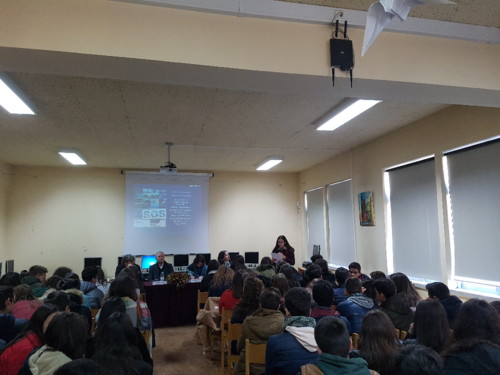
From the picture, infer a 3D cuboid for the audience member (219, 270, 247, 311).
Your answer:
[{"bbox_3d":[-0.149,1.541,4.186,0.470,1.242,0.700,1,-7,-12],"label":"audience member"}]

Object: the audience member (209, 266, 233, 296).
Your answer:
[{"bbox_3d":[-0.334,1.621,4.857,0.470,1.245,0.700,1,-7,-12],"label":"audience member"}]

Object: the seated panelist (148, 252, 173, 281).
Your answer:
[{"bbox_3d":[-1.776,1.928,7.390,0.540,1.304,0.780,1,-7,-12],"label":"seated panelist"}]

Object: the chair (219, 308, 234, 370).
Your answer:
[{"bbox_3d":[-0.177,1.857,4.715,0.410,0.800,0.480,1,-7,-12],"label":"chair"}]

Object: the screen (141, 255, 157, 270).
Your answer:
[{"bbox_3d":[-2.293,1.740,8.597,0.381,0.387,0.150,1,-7,-12],"label":"screen"}]

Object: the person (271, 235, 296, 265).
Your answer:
[{"bbox_3d":[0.693,1.740,7.476,0.500,1.597,0.400,0,-7,-5],"label":"person"}]

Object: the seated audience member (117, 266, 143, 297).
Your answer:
[{"bbox_3d":[-1.935,1.853,6.085,0.480,1.156,0.780,1,-7,-12],"label":"seated audience member"}]

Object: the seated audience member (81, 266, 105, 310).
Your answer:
[{"bbox_3d":[-2.067,1.678,4.984,0.500,1.252,0.750,-1,-7,3],"label":"seated audience member"}]

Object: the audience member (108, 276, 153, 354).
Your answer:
[{"bbox_3d":[-1.095,1.430,3.318,0.490,1.282,0.720,1,-7,-12],"label":"audience member"}]

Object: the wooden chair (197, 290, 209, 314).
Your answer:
[{"bbox_3d":[-0.647,2.013,6.028,0.410,0.800,0.480,1,-7,-12],"label":"wooden chair"}]

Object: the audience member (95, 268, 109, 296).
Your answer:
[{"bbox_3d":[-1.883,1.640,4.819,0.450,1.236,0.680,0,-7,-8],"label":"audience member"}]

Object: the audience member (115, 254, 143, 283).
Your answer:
[{"bbox_3d":[-2.236,1.876,6.858,0.520,1.253,0.680,1,-7,-17],"label":"audience member"}]

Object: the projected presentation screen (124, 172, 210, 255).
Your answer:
[{"bbox_3d":[-2.000,0.659,9.125,2.030,1.981,0.080,1,-7,-12],"label":"projected presentation screen"}]

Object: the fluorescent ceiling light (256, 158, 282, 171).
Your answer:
[{"bbox_3d":[0.399,-0.506,8.050,0.260,0.090,1.260,1,-7,-12],"label":"fluorescent ceiling light"}]

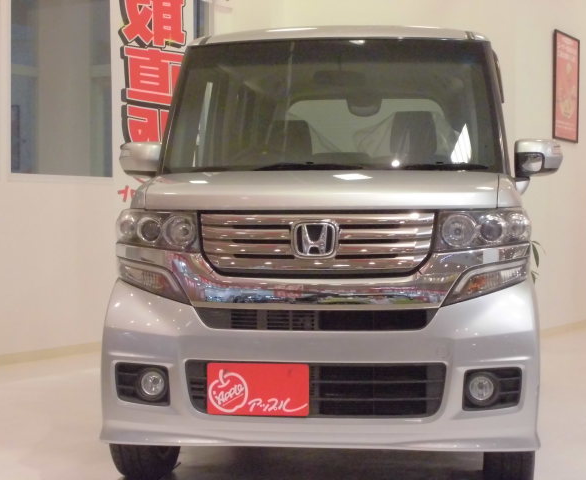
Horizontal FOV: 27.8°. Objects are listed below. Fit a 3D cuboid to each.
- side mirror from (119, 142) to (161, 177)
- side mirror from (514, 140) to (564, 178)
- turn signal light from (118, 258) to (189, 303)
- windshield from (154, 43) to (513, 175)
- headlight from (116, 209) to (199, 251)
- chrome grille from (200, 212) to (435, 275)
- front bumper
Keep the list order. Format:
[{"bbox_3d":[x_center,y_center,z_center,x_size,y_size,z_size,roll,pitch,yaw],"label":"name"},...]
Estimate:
[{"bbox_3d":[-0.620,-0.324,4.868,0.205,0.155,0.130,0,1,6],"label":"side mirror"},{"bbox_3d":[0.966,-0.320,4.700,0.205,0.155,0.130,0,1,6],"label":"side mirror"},{"bbox_3d":[-0.456,0.133,3.981,0.255,0.146,0.170,0,1,21],"label":"turn signal light"},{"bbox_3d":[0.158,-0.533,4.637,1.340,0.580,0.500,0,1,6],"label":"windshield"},{"bbox_3d":[-0.458,-0.041,4.069,0.333,0.140,0.290,0,1,6],"label":"headlight"},{"bbox_3d":[0.072,0.009,3.840,0.776,0.205,0.105,0,1,6],"label":"chrome grille"},{"bbox_3d":[0.083,0.402,3.952,1.470,0.563,0.380,0,1,6],"label":"front bumper"}]

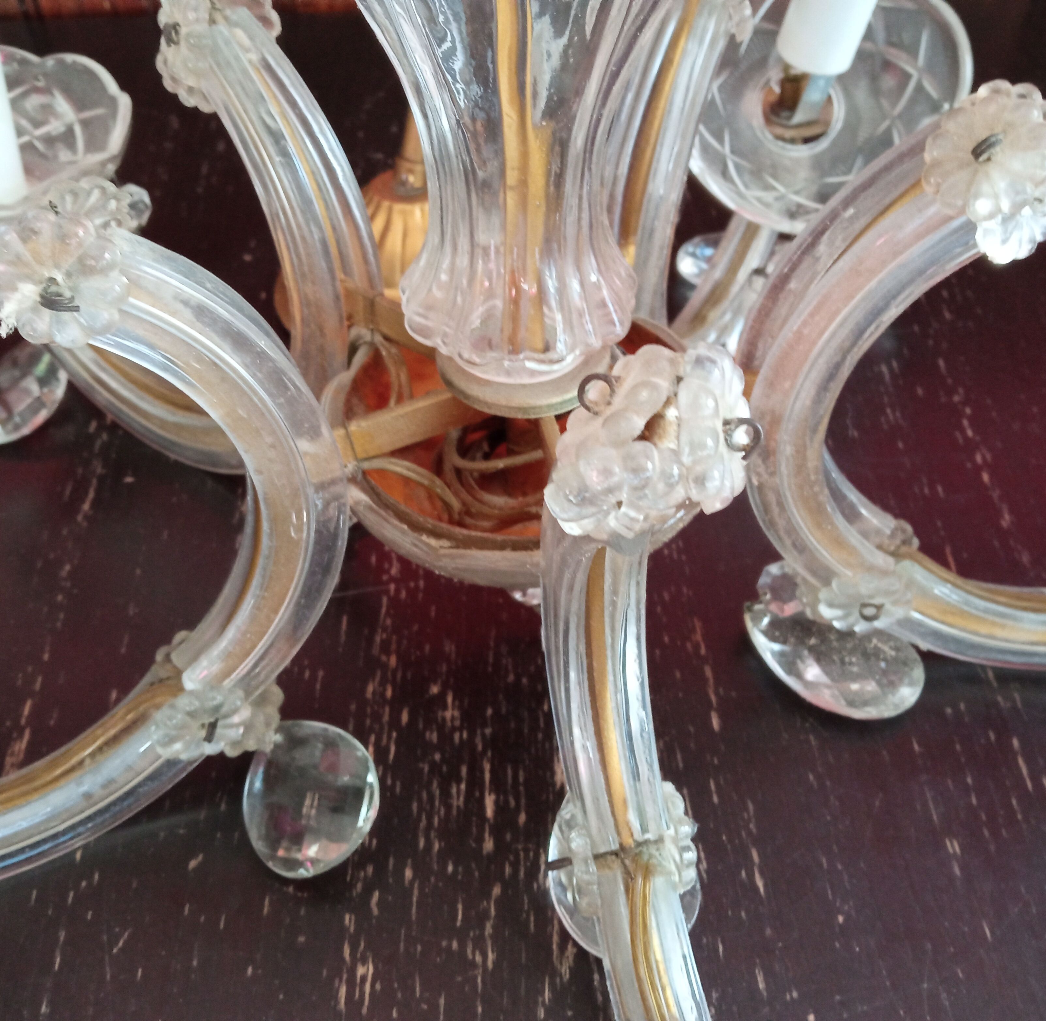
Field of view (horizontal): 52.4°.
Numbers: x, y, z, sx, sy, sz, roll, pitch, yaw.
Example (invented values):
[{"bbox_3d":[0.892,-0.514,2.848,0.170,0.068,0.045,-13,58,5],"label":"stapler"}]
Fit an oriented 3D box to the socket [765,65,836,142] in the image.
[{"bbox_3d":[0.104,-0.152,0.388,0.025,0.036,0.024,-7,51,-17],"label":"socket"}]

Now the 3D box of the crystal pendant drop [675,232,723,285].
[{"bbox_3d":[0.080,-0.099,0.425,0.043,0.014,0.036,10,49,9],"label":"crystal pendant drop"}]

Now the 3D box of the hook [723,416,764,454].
[{"bbox_3d":[0.032,-0.011,0.156,0.006,0.006,0.003,1,4,12],"label":"hook"}]

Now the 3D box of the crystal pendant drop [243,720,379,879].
[{"bbox_3d":[-0.058,0.074,0.281,0.037,0.013,0.048,-25,62,-21],"label":"crystal pendant drop"}]

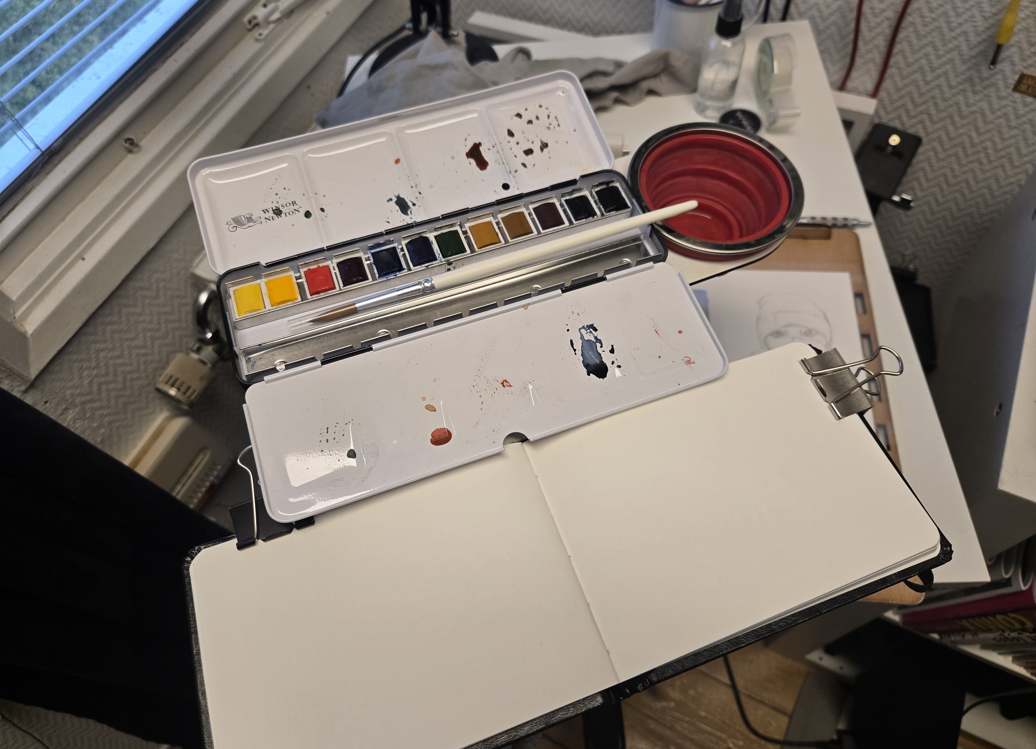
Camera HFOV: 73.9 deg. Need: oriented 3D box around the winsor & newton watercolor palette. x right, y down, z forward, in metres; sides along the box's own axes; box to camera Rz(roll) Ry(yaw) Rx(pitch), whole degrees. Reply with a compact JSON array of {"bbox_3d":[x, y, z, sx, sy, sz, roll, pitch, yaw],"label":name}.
[{"bbox_3d":[-0.035,-0.052,0.347,0.221,0.031,0.200,-18,64,-11],"label":"winsor & newton watercolor palette"}]

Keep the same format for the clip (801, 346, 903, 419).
[{"bbox_3d":[0.158,0.004,0.326,0.043,0.028,0.032,-18,63,-9],"label":"clip"}]

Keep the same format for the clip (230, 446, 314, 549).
[{"bbox_3d":[-0.108,0.053,0.305,0.032,0.028,0.043,-18,63,-8],"label":"clip"}]

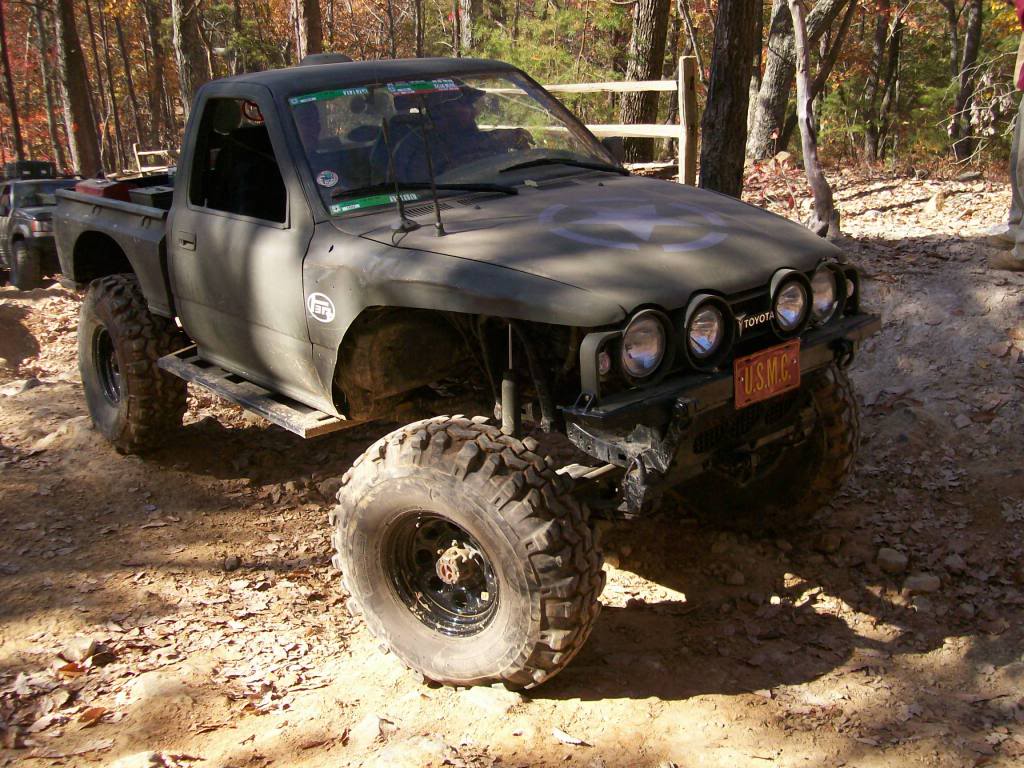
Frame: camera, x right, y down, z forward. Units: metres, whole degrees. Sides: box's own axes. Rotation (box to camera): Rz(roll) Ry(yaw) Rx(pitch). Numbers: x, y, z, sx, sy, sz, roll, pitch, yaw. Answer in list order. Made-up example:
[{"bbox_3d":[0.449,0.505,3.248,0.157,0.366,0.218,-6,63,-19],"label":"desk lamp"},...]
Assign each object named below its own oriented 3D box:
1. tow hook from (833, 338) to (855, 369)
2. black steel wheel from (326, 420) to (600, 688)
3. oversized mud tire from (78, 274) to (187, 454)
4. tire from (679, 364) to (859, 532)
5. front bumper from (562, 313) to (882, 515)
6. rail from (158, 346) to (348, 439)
[{"bbox_3d":[1.067,-0.099,3.438,0.050,0.090,0.070,-18,23,-36],"label":"tow hook"},{"bbox_3d":[-0.153,0.522,3.203,0.860,0.860,0.285,9,24,31],"label":"black steel wheel"},{"bbox_3d":[-1.854,-0.103,5.192,0.285,0.860,0.860,-11,20,-38],"label":"oversized mud tire"},{"bbox_3d":[0.915,0.153,4.180,0.860,0.860,0.285,14,25,41],"label":"tire"},{"bbox_3d":[0.680,0.041,3.315,1.380,0.310,0.250,-18,23,-36],"label":"front bumper"},{"bbox_3d":[-1.036,0.016,4.215,0.230,0.055,1.320,-18,23,-36],"label":"rail"}]

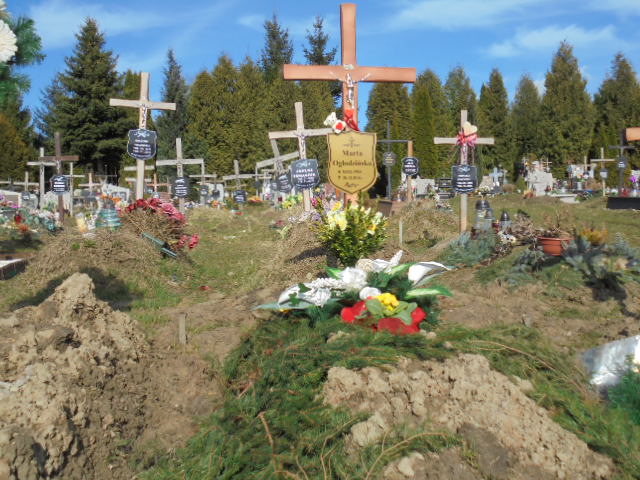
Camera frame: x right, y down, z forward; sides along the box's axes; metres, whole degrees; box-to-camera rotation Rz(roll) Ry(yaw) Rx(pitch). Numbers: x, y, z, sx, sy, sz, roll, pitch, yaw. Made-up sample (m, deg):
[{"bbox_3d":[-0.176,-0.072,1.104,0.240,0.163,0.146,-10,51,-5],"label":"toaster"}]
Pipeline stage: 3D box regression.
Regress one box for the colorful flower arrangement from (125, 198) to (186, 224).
[{"bbox_3d":[-1.517,-0.241,6.500,0.583,0.287,0.380,0,4,0],"label":"colorful flower arrangement"}]

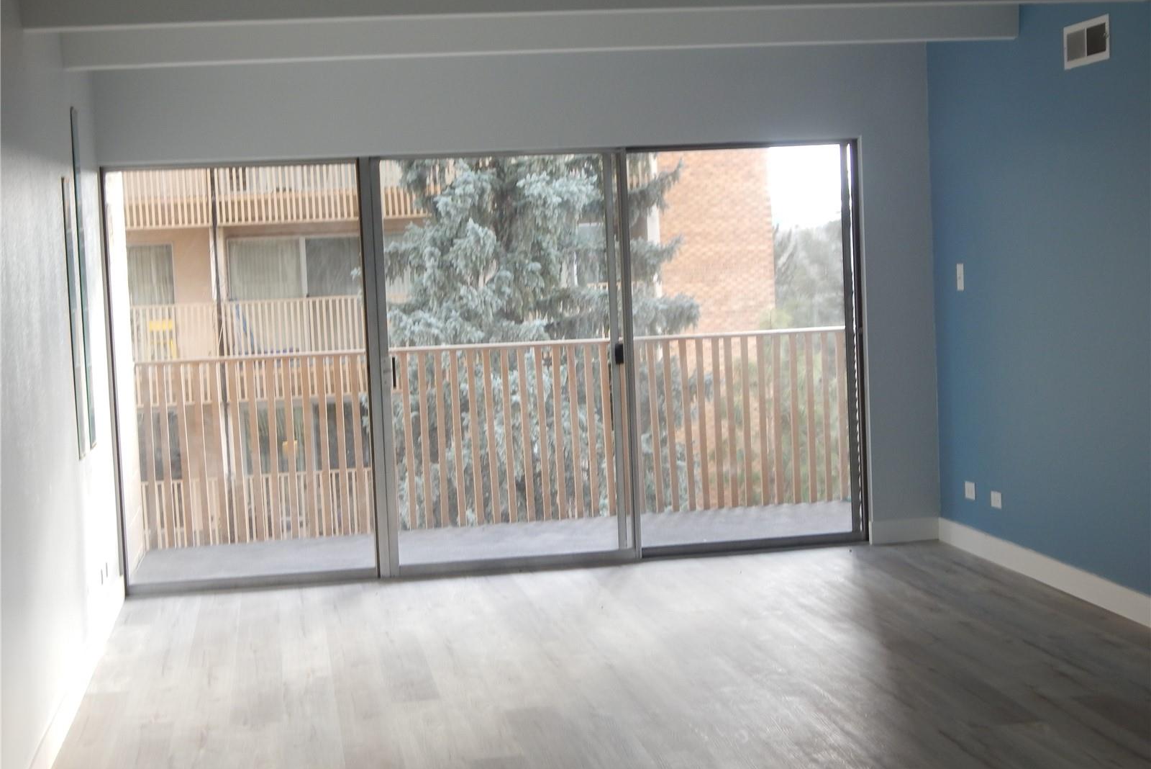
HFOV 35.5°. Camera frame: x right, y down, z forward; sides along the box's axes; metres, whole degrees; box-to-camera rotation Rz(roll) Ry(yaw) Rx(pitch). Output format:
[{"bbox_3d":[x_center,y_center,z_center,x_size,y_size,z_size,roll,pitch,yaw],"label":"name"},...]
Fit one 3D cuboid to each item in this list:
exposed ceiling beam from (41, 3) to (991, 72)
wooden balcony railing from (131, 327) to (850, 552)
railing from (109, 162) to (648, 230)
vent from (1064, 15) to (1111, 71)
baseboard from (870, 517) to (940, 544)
[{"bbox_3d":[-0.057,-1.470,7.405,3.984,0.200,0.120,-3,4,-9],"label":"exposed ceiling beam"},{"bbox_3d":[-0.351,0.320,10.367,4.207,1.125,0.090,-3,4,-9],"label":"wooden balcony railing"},{"bbox_3d":[-2.991,-3.375,28.442,8.429,1.500,0.100,-3,4,-9],"label":"railing"},{"bbox_3d":[2.013,-1.351,7.106,0.025,0.168,0.393,-3,4,-9],"label":"vent"},{"bbox_3d":[1.657,0.733,8.995,0.337,0.119,0.016,-3,4,-9],"label":"baseboard"}]

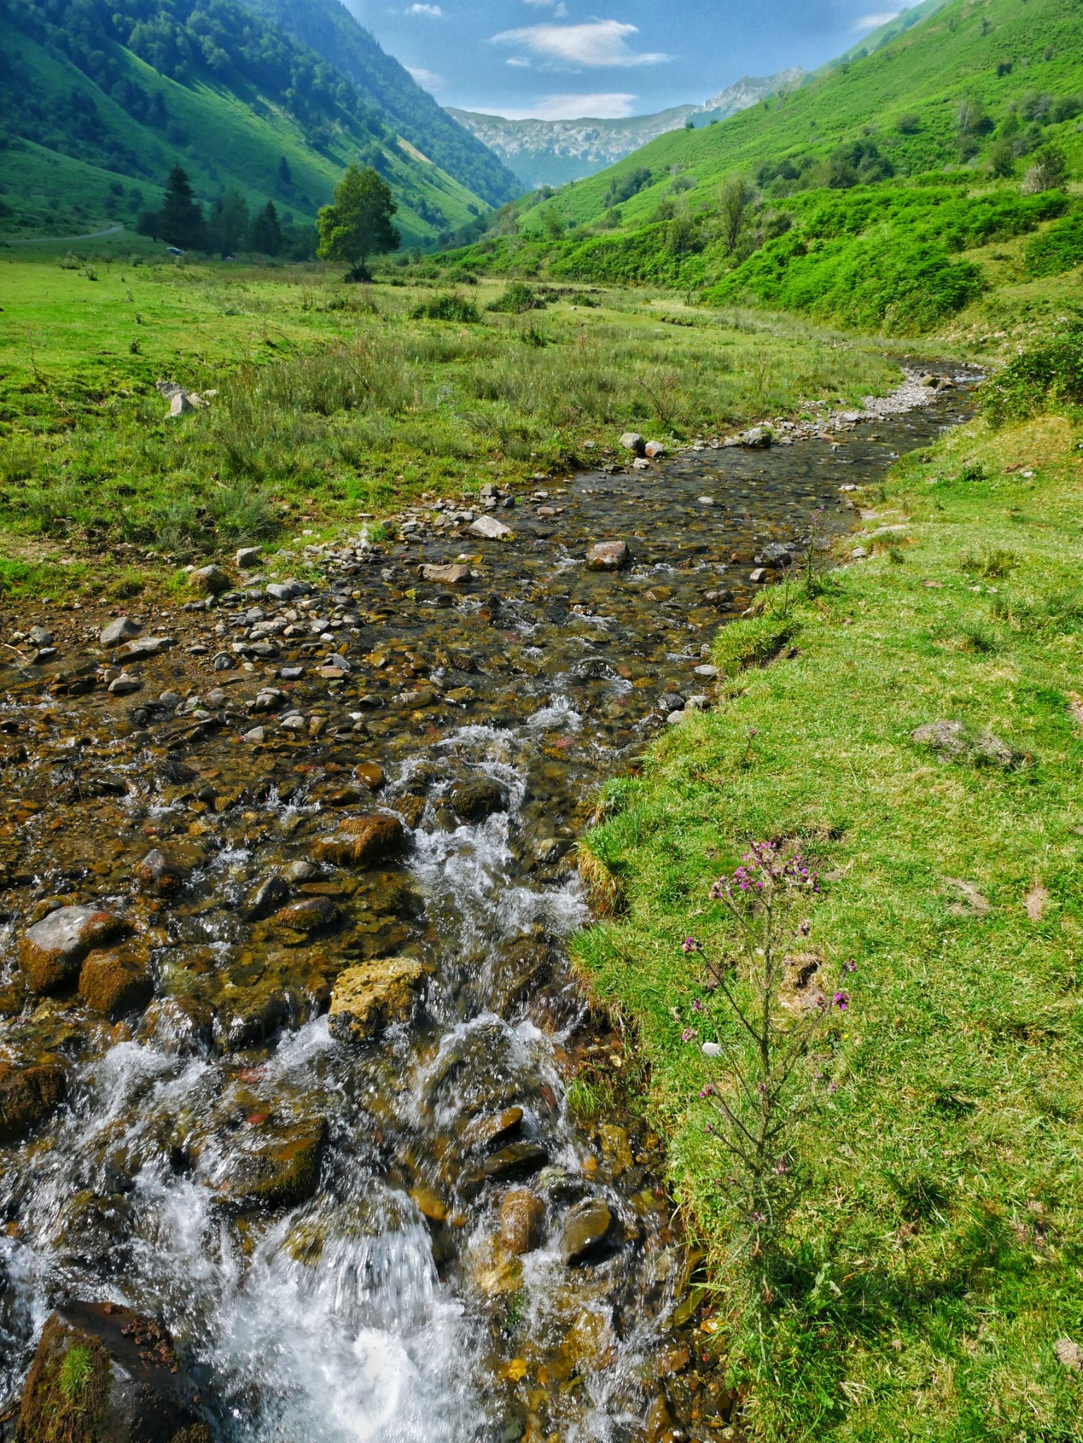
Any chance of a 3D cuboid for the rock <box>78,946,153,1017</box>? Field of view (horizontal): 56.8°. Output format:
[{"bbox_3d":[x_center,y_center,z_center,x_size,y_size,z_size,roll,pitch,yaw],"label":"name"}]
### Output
[{"bbox_3d":[-1.199,0.732,2.820,0.193,0.204,0.183,-13,28,-25],"label":"rock"}]

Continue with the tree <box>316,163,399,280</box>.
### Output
[{"bbox_3d":[-12.984,-35.207,70.653,5.711,7.407,5.426,-4,25,-8],"label":"tree"}]

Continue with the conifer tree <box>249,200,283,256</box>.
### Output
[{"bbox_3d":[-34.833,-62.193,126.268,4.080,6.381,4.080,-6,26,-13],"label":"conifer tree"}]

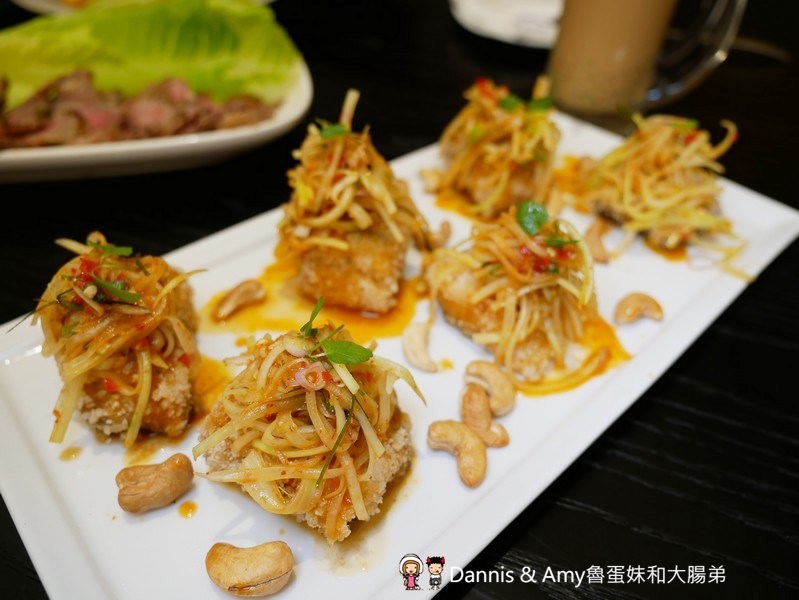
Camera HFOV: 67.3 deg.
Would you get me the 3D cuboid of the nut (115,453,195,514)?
[{"bbox_3d":[-0.081,0.061,0.199,0.027,0.015,0.018,-13,44,-18],"label":"nut"}]

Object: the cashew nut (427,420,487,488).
[{"bbox_3d":[0.023,0.053,0.216,0.016,0.012,0.028,-22,47,-26],"label":"cashew nut"}]

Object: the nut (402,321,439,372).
[{"bbox_3d":[0.008,0.019,0.255,0.013,0.011,0.026,-2,41,-6],"label":"nut"}]

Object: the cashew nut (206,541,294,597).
[{"bbox_3d":[-0.045,0.080,0.179,0.027,0.015,0.018,1,41,-2],"label":"cashew nut"}]

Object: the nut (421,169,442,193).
[{"bbox_3d":[0.019,-0.071,0.359,0.015,0.012,0.025,-14,44,-18],"label":"nut"}]

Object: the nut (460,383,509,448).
[{"bbox_3d":[0.031,0.044,0.225,0.015,0.013,0.028,-12,43,-16],"label":"nut"}]

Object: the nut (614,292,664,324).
[{"bbox_3d":[0.109,0.004,0.276,0.024,0.013,0.016,-7,42,-11],"label":"nut"}]

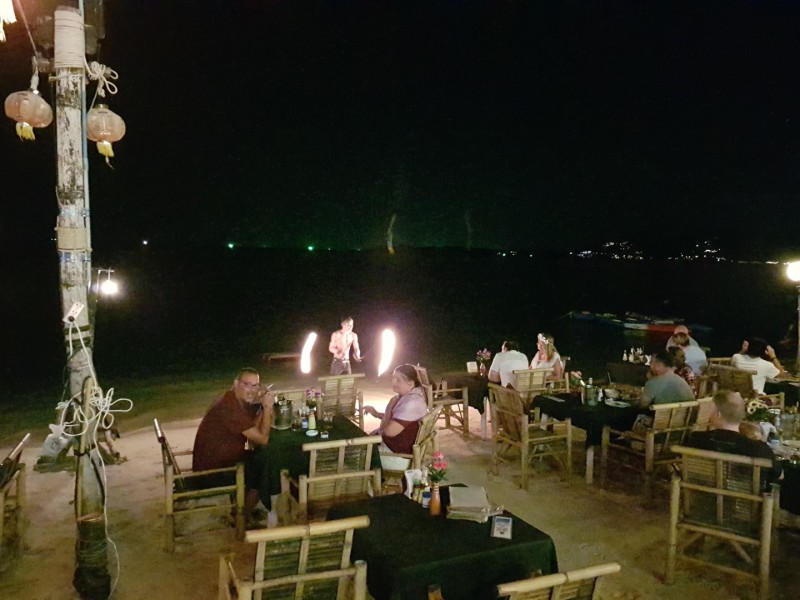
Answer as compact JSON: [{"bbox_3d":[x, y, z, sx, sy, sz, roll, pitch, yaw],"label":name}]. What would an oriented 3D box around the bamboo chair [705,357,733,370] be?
[{"bbox_3d":[4.417,1.256,8.197,0.590,0.935,0.600,0,5,-27],"label":"bamboo chair"}]

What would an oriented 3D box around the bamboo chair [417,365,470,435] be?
[{"bbox_3d":[0.472,1.278,7.755,0.630,0.900,0.570,-1,4,-25],"label":"bamboo chair"}]

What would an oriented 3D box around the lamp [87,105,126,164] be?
[{"bbox_3d":[-1.666,-0.942,3.400,0.240,0.320,0.240,-1,4,-27],"label":"lamp"}]

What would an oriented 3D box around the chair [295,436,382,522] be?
[{"bbox_3d":[-0.473,1.352,4.152,0.570,0.900,0.630,-1,4,-25],"label":"chair"}]

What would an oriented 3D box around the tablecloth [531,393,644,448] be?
[{"bbox_3d":[1.952,1.182,5.973,0.870,0.400,0.800,-1,4,-25],"label":"tablecloth"}]

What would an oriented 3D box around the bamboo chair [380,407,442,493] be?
[{"bbox_3d":[0.025,1.371,5.065,0.600,0.935,0.590,4,5,21],"label":"bamboo chair"}]

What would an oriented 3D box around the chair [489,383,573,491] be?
[{"bbox_3d":[1.277,1.293,5.906,0.600,0.935,0.590,0,5,-22],"label":"chair"}]

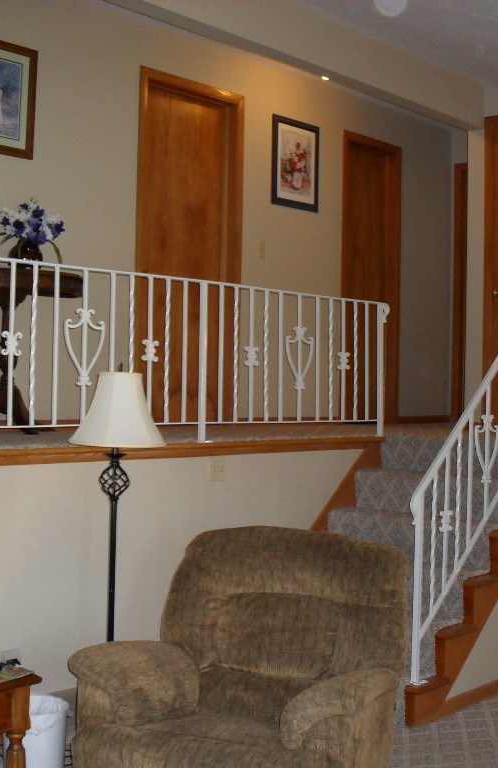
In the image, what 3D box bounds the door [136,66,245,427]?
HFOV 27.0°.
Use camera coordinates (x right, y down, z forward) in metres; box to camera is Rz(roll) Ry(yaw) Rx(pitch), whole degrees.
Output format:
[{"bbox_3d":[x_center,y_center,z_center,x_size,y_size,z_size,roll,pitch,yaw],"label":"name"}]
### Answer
[{"bbox_3d":[-0.368,-0.789,6.324,0.100,2.115,0.878,1,0,43],"label":"door"}]

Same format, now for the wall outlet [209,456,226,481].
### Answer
[{"bbox_3d":[-0.145,0.404,4.938,0.010,0.117,0.105,1,0,43],"label":"wall outlet"}]

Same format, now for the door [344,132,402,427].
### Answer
[{"bbox_3d":[0.886,-0.760,7.703,0.100,2.100,0.735,1,0,43],"label":"door"}]

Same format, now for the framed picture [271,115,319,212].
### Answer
[{"bbox_3d":[0.331,-1.485,7.013,0.025,0.593,0.488,1,0,43],"label":"framed picture"}]

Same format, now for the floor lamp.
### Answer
[{"bbox_3d":[-0.544,0.688,4.143,0.385,1.510,0.385,1,0,0],"label":"floor lamp"}]

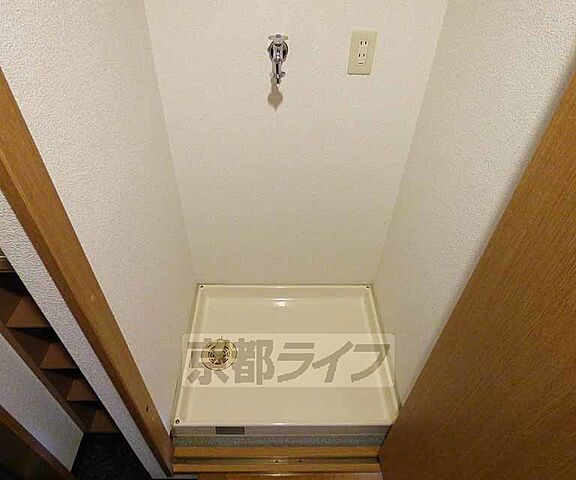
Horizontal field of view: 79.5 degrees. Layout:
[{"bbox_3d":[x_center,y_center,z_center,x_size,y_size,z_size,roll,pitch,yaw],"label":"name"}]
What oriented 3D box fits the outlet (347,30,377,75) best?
[{"bbox_3d":[0.220,-0.554,1.029,0.070,0.120,0.012,1,38,-2],"label":"outlet"}]

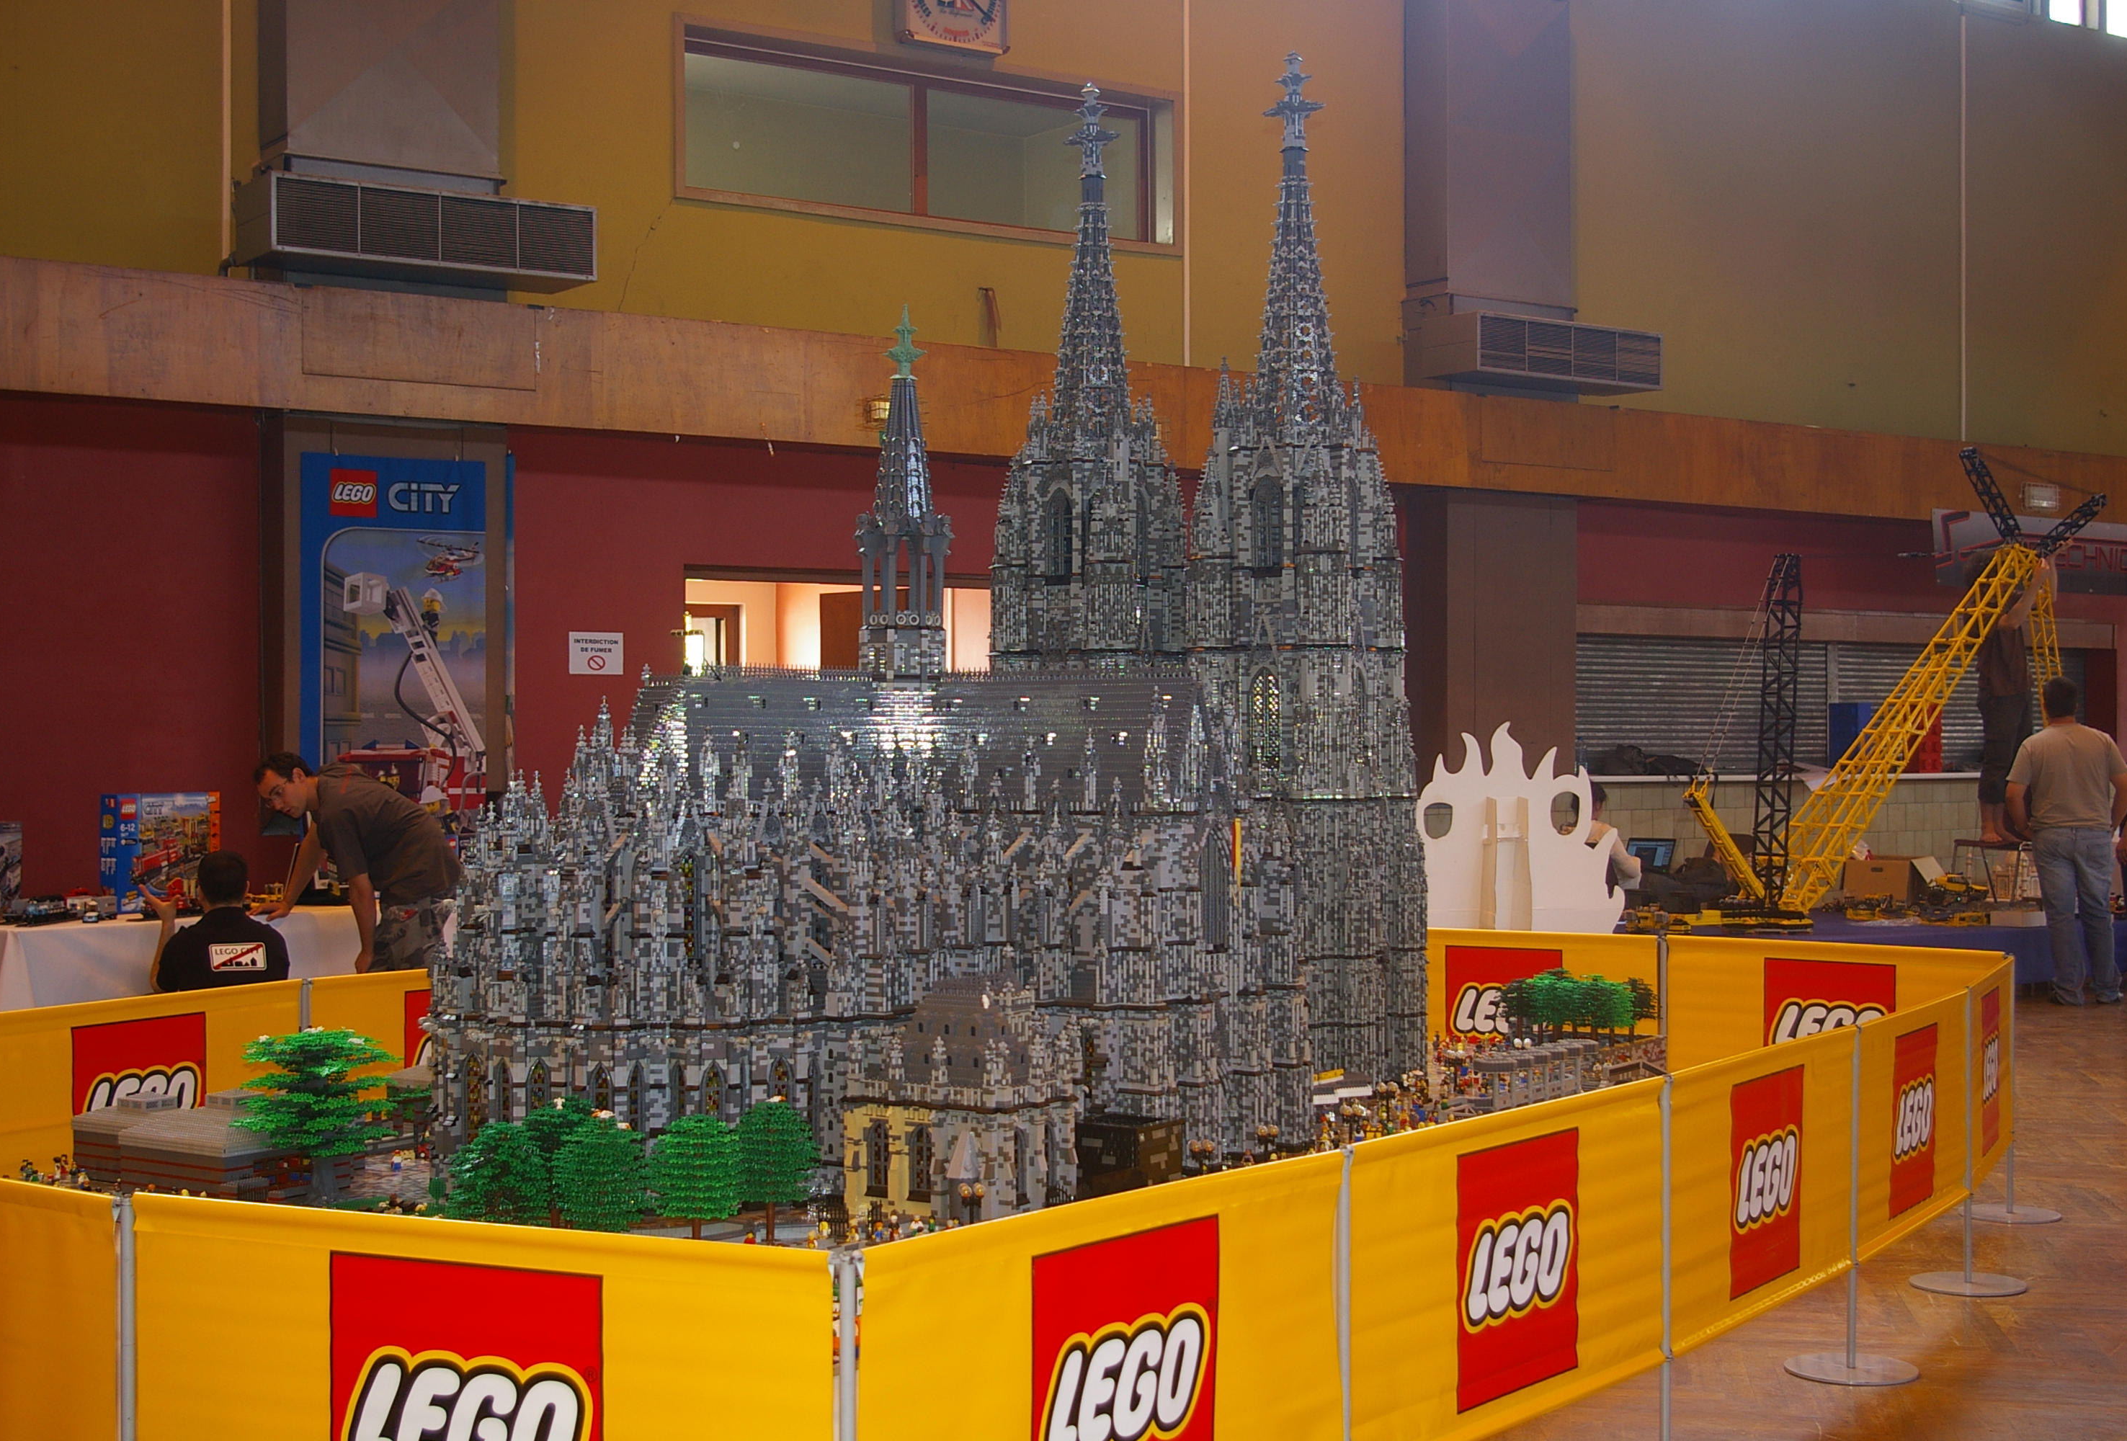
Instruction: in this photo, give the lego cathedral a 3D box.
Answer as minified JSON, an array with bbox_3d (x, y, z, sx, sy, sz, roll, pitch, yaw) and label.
[{"bbox_3d":[-0.285,-0.427,6.770,1.900,2.810,3.000,0,0,33],"label":"lego cathedral"}]

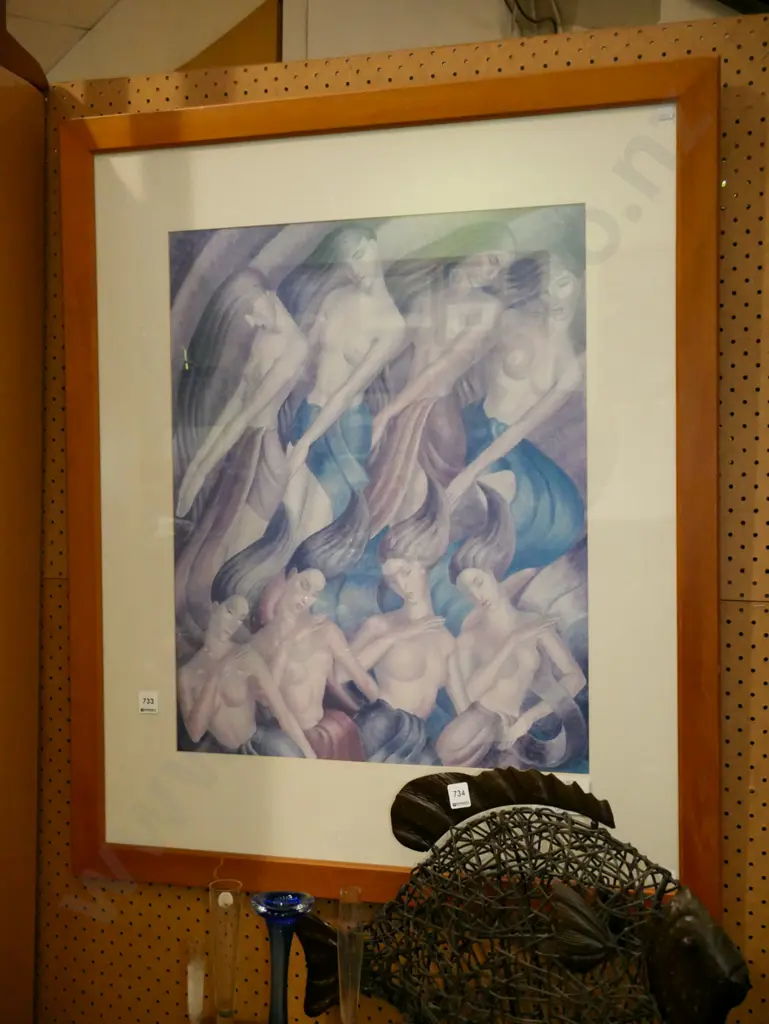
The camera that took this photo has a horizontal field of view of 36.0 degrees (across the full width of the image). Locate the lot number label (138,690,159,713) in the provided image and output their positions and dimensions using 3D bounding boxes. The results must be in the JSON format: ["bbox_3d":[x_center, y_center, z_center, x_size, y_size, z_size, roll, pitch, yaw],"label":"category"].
[{"bbox_3d":[-0.284,0.229,1.426,0.025,0.027,0.001,0,2,15],"label":"lot number label"}]

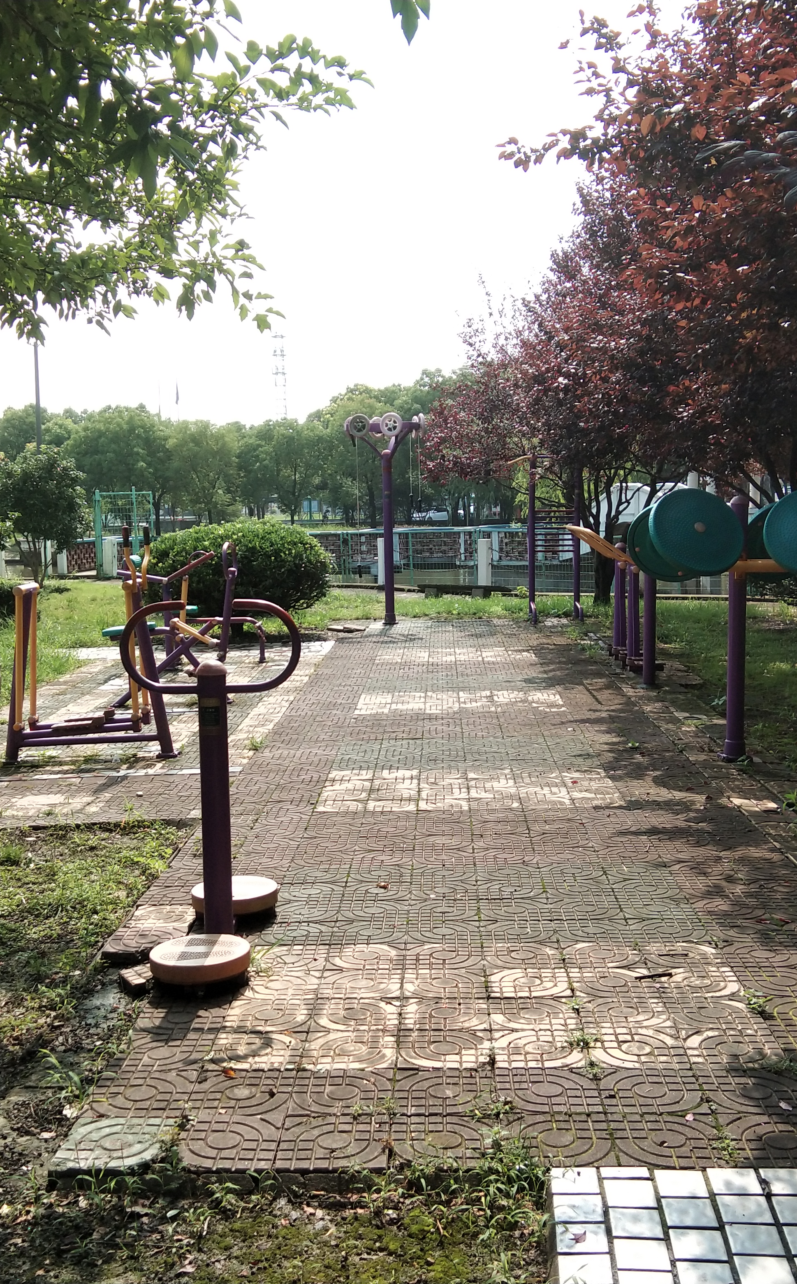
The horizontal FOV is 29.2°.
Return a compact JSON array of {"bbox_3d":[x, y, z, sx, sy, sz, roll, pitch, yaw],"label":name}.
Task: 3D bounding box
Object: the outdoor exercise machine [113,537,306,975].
[{"bbox_3d":[-0.570,0.425,4.782,0.560,1.111,1.030,-1,5,2],"label":"outdoor exercise machine"}]

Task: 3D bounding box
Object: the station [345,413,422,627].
[{"bbox_3d":[-0.173,-1.486,18.622,0.948,2.542,0.850,-1,5,2],"label":"station"}]

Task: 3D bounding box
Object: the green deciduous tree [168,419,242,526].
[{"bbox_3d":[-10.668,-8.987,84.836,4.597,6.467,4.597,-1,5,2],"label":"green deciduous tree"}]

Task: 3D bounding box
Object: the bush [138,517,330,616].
[{"bbox_3d":[-1.857,-0.773,17.366,2.143,1.223,2.036,-1,5,2],"label":"bush"}]

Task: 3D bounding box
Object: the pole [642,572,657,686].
[{"bbox_3d":[1.942,-0.161,11.844,0.100,1.000,0.100,-1,5,2],"label":"pole"}]

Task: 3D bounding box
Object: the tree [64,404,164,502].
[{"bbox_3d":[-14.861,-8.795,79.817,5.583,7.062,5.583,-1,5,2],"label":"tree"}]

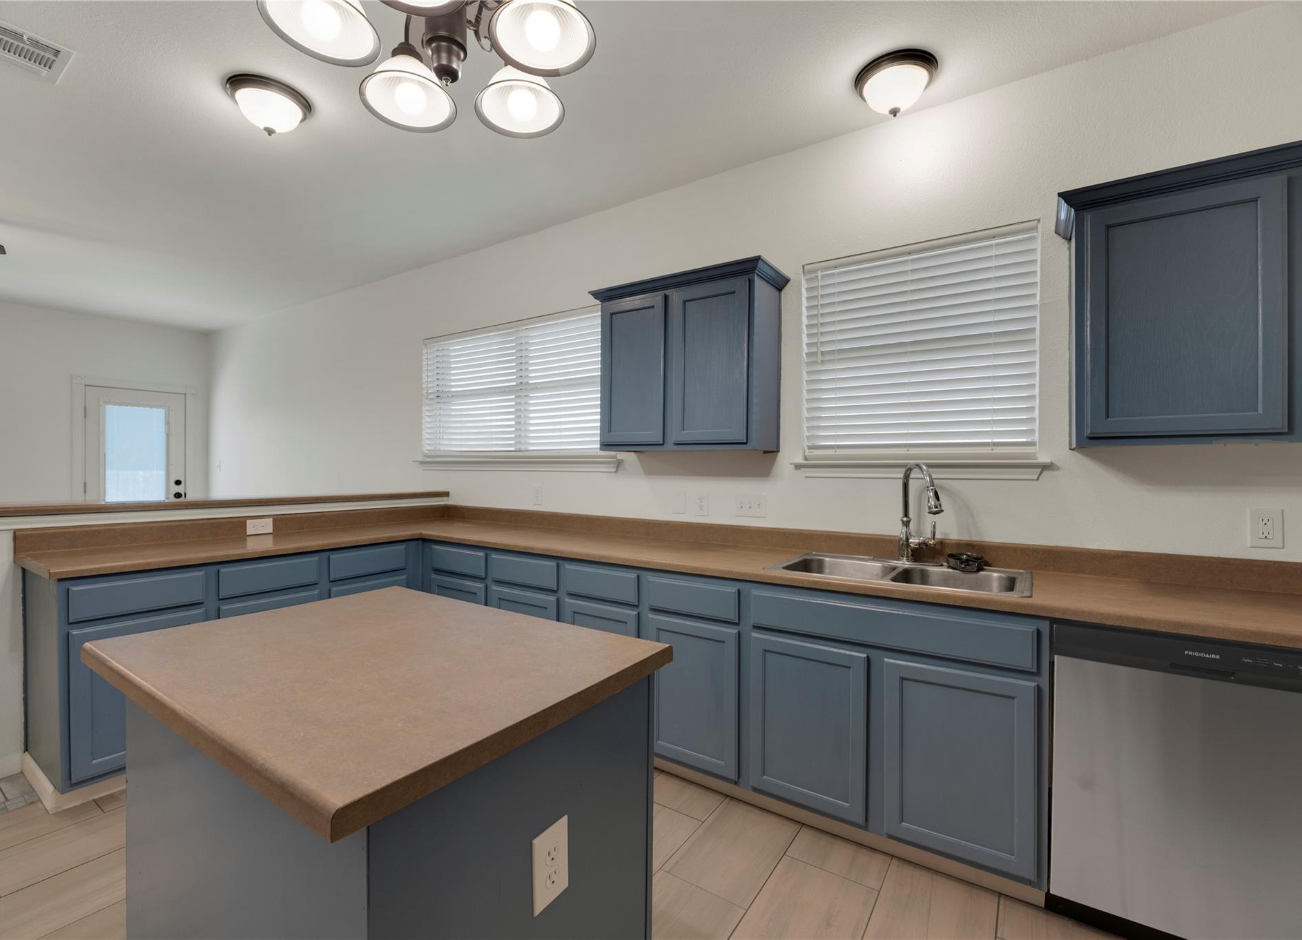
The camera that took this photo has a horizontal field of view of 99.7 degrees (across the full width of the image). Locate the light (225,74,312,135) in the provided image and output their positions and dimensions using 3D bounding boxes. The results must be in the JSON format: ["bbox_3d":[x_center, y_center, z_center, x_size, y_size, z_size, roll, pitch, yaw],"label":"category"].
[{"bbox_3d":[-1.525,-1.417,2.205,0.285,0.148,0.285,1,0,33],"label":"light"}]

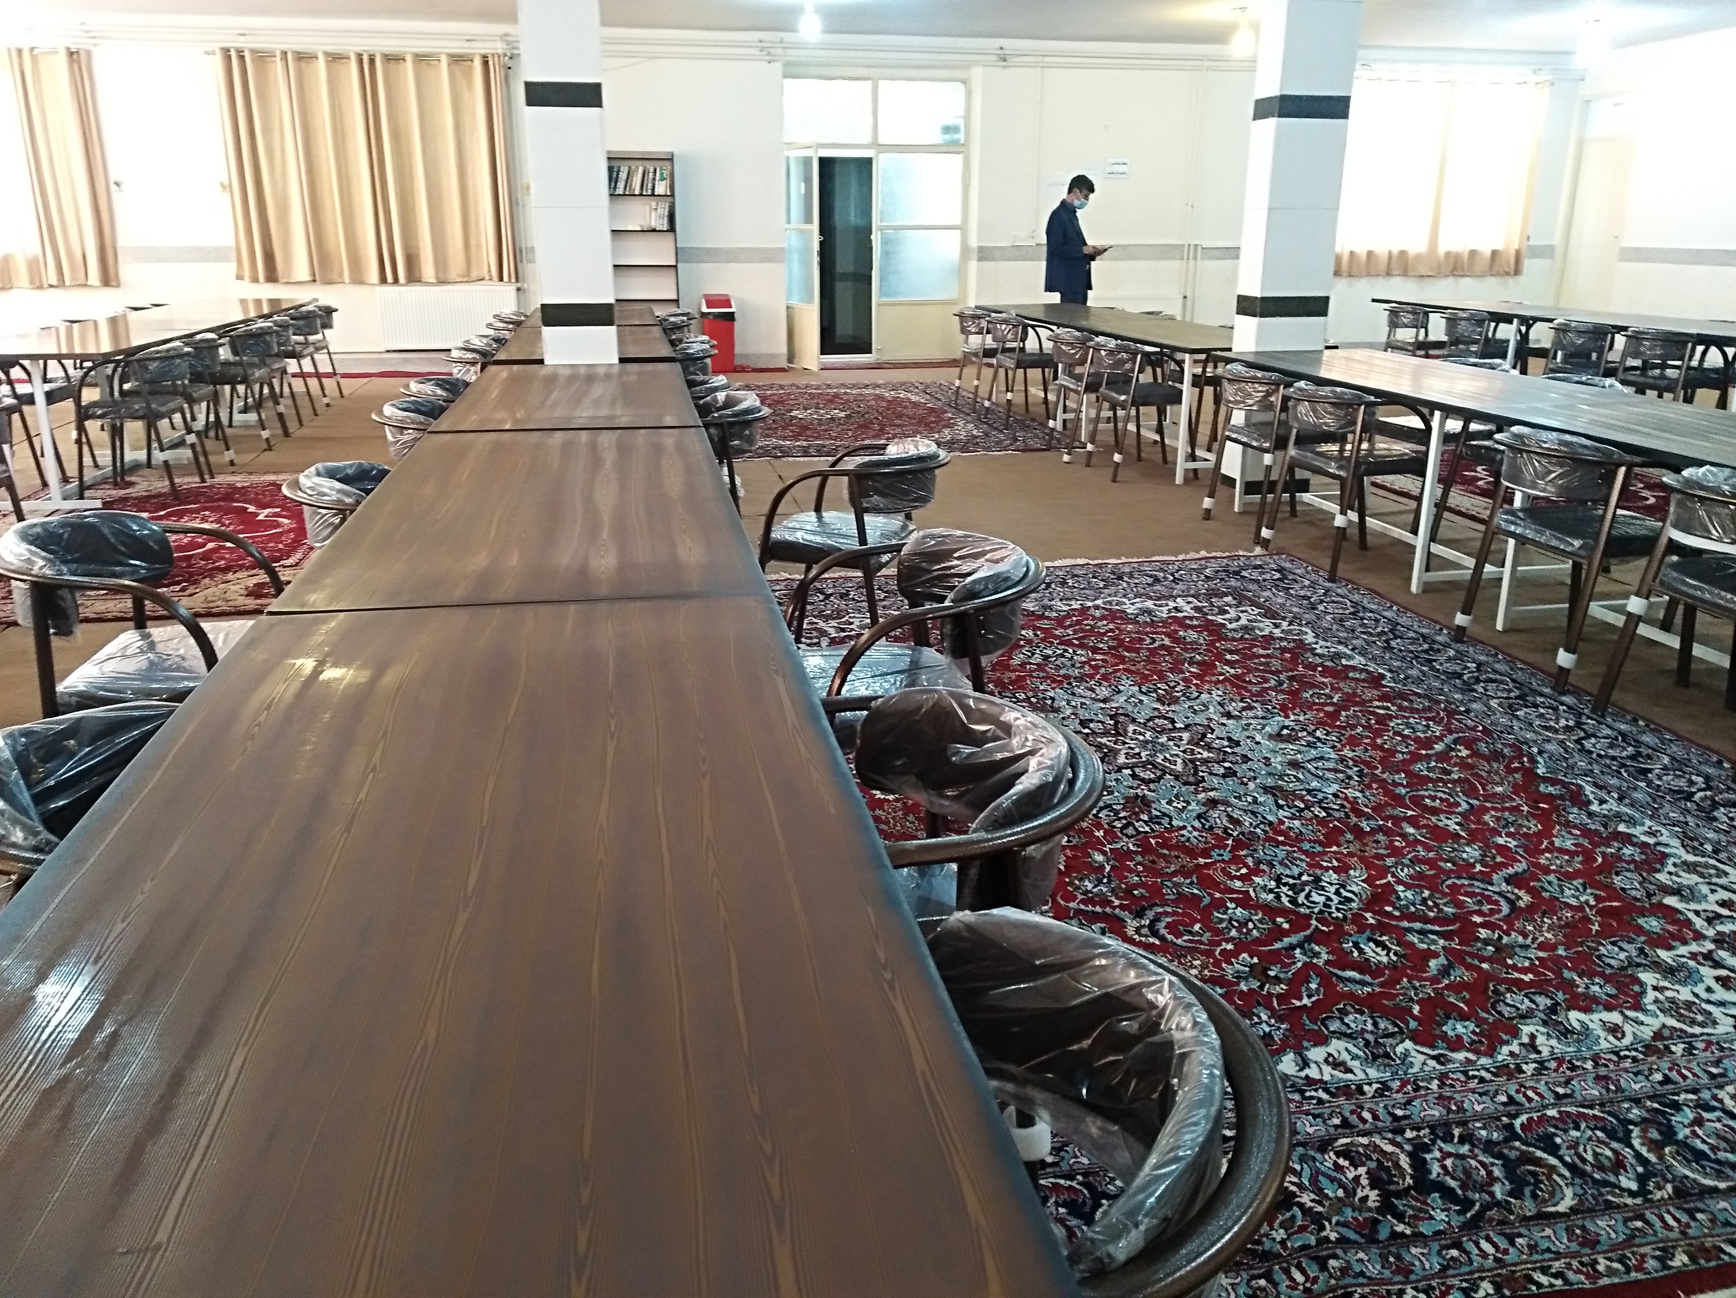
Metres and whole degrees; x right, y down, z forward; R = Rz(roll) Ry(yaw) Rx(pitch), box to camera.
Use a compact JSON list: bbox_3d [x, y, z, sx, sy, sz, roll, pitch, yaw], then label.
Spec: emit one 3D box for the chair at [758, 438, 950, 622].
[{"bbox_3d":[-0.029,-0.228,3.990,0.570,0.770,0.560,5,19,13],"label":"chair"}]

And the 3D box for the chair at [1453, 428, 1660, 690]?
[{"bbox_3d":[2.369,-0.321,4.319,0.570,0.770,0.560,-3,19,-10],"label":"chair"}]

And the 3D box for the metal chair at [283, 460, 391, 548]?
[{"bbox_3d":[-1.382,-0.176,3.854,0.570,0.740,0.570,-3,18,-10],"label":"metal chair"}]

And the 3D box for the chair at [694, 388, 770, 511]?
[{"bbox_3d":[-0.668,-0.622,5.214,0.570,0.740,0.570,-3,18,-10],"label":"chair"}]

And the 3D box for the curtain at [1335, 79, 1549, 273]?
[{"bbox_3d":[5.912,-4.854,13.503,2.250,1.950,0.150,-3,19,-10],"label":"curtain"}]

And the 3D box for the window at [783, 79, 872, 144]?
[{"bbox_3d":[-0.404,-5.335,12.934,0.885,0.600,0.060,-3,18,-10],"label":"window"}]

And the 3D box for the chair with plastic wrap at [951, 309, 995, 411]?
[{"bbox_3d":[0.979,-2.243,10.147,0.570,0.740,0.570,-3,18,-10],"label":"chair with plastic wrap"}]

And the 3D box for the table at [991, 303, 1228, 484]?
[{"bbox_3d":[1.756,-1.899,9.141,0.900,0.735,3.950,-3,19,-10],"label":"table"}]

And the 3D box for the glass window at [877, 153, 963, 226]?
[{"bbox_3d":[0.537,-4.704,13.322,0.887,0.707,0.060,-3,18,-10],"label":"glass window"}]

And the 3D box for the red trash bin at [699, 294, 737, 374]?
[{"bbox_3d":[-1.462,-3.088,12.731,0.350,0.720,0.320,-3,18,-10],"label":"red trash bin"}]

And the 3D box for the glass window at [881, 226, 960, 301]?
[{"bbox_3d":[0.533,-3.938,13.369,0.860,0.710,0.040,-3,19,-10],"label":"glass window"}]

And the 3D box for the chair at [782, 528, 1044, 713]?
[{"bbox_3d":[0.106,0.183,2.749,0.570,0.770,0.560,-3,19,-10],"label":"chair"}]

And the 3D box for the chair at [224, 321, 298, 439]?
[{"bbox_3d":[-4.102,-1.795,8.655,0.570,0.770,0.560,-3,19,-10],"label":"chair"}]

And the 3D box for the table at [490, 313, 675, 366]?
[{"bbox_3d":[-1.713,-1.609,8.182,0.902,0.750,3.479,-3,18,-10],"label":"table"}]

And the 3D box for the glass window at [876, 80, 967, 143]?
[{"bbox_3d":[0.542,-5.395,13.095,0.914,0.594,0.060,-3,18,-10],"label":"glass window"}]

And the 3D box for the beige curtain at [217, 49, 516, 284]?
[{"bbox_3d":[-4.442,-4.294,11.671,2.430,1.940,0.150,-3,19,-10],"label":"beige curtain"}]

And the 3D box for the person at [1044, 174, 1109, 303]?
[{"bbox_3d":[1.902,-3.348,11.829,0.560,1.790,0.500,4,19,12],"label":"person"}]

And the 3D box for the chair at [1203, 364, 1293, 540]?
[{"bbox_3d":[1.961,-0.931,6.166,0.570,0.740,0.570,-3,18,-10],"label":"chair"}]

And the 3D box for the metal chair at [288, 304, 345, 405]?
[{"bbox_3d":[-4.557,-2.363,10.428,0.550,0.770,0.560,-3,18,-10],"label":"metal chair"}]

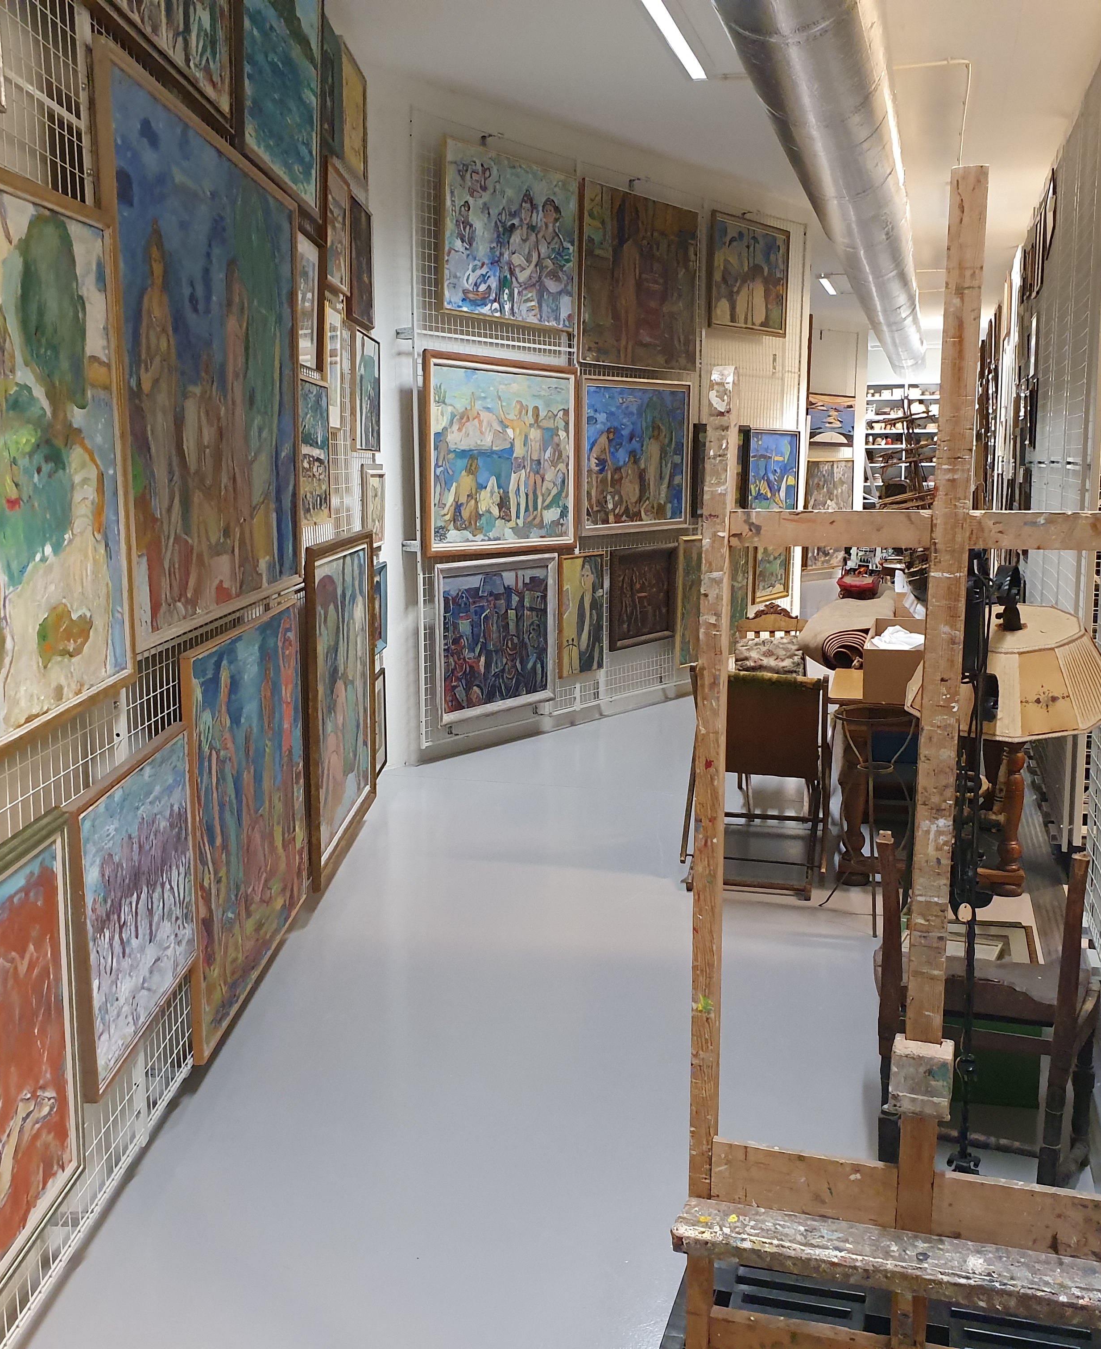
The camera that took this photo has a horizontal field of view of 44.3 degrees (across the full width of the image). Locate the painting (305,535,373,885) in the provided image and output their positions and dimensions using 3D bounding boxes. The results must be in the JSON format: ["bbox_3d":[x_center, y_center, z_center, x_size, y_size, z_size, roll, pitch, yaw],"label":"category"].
[{"bbox_3d":[-0.853,0.072,5.634,0.040,1.250,1.447,0,9,1],"label":"painting"}]

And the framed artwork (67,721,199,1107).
[{"bbox_3d":[-0.896,0.480,2.941,0.037,0.574,0.740,0,9,0],"label":"framed artwork"}]

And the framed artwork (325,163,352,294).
[{"bbox_3d":[-0.848,-1.757,5.353,0.025,0.461,0.541,0,9,1],"label":"framed artwork"}]

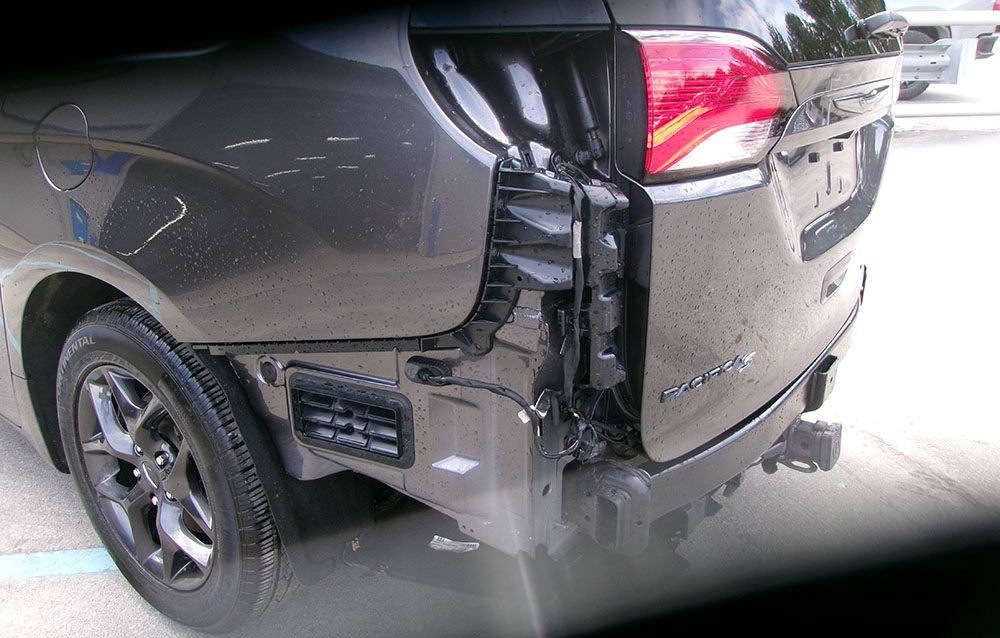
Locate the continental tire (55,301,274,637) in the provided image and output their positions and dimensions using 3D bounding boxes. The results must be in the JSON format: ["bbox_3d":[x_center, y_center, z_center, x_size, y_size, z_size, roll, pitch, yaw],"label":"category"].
[{"bbox_3d":[-0.677,0.306,1.707,0.737,0.735,0.240,14,23,34],"label":"continental tire"}]

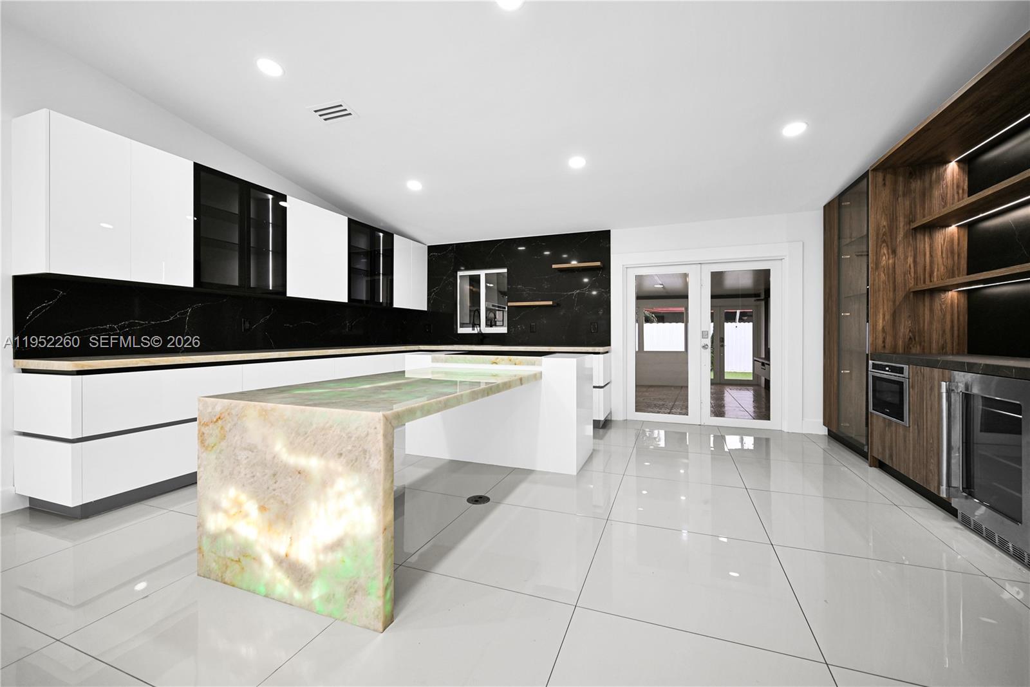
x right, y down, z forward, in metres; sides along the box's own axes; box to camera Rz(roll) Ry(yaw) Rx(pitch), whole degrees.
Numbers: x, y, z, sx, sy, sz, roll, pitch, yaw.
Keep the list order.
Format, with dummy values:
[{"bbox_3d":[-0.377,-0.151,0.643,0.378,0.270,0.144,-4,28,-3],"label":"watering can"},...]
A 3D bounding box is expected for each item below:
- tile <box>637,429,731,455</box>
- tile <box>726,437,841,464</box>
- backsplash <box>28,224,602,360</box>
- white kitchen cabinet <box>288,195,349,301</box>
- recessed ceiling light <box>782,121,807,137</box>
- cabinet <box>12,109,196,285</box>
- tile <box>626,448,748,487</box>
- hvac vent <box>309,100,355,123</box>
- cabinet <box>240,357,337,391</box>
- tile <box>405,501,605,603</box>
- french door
[{"bbox_3d":[1.651,0.996,4.079,0.818,0.010,0.818,0,1,21],"label":"tile"},{"bbox_3d":[2.413,0.995,3.782,0.818,0.010,0.818,0,1,21],"label":"tile"},{"bbox_3d":[-0.978,-0.719,3.995,3.209,1.590,4.286,1,1,21],"label":"backsplash"},{"bbox_3d":[-2.194,-0.916,4.206,0.385,0.954,0.765,0,1,21],"label":"white kitchen cabinet"},{"bbox_3d":[1.816,-1.396,2.603,0.155,0.020,0.155,0,1,21],"label":"recessed ceiling light"},{"bbox_3d":[-2.758,-0.900,2.754,0.385,0.954,0.773,0,1,21],"label":"cabinet"},{"bbox_3d":[1.354,1.004,3.316,0.818,0.010,0.818,0,1,21],"label":"tile"},{"bbox_3d":[-1.510,-1.911,3.314,0.342,0.018,0.205,1,9,21],"label":"hvac vent"},{"bbox_3d":[-2.398,0.554,3.934,0.627,0.804,0.969,1,1,21],"label":"cabinet"},{"bbox_3d":[0.008,1.094,2.220,0.864,0.012,0.840,1,1,21],"label":"tile"},{"bbox_3d":[2.328,0.017,5.042,1.756,2.009,0.057,0,1,20],"label":"french door"}]

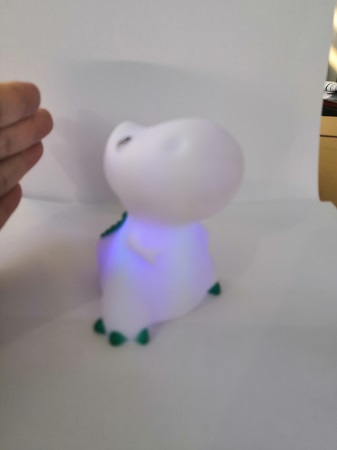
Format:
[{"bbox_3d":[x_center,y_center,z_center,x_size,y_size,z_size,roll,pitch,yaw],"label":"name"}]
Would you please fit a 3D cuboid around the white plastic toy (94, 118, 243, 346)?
[{"bbox_3d":[-0.004,0.000,0.240,0.118,0.138,0.102,18,26,40],"label":"white plastic toy"}]

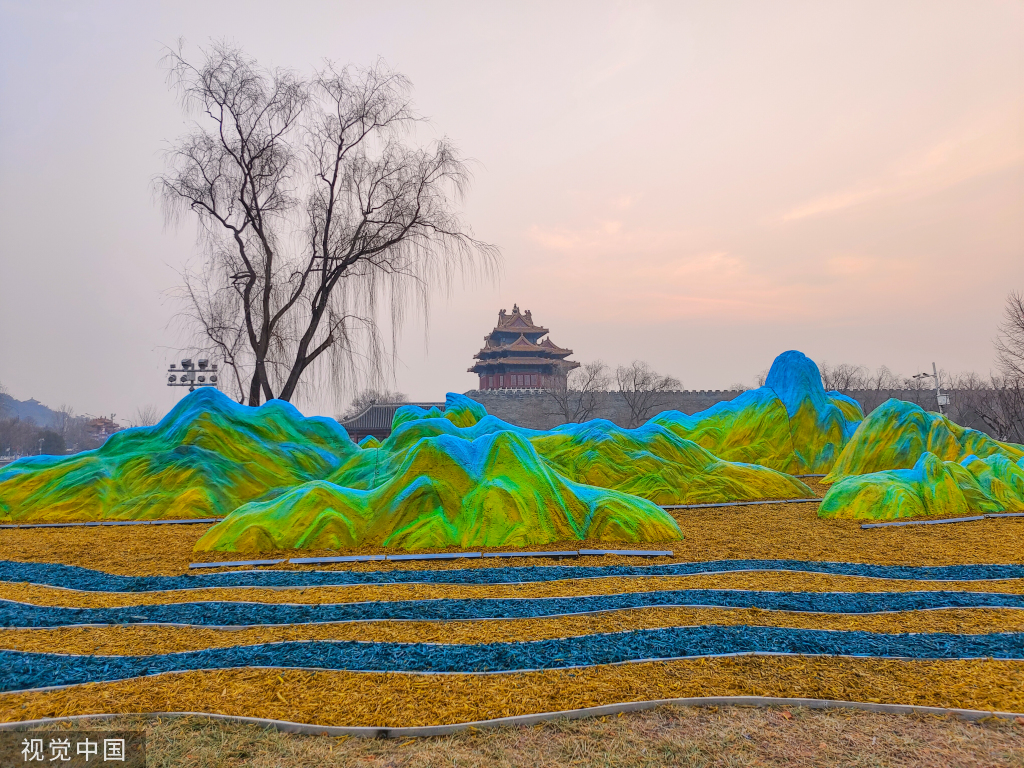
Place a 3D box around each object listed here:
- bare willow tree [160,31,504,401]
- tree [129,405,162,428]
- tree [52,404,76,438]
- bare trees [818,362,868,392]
[{"bbox_3d":[-6.564,-4.284,23.981,11.700,16.140,10.500,-1,-5,0],"label":"bare willow tree"},{"bbox_3d":[-72.392,9.252,134.788,8.000,10.400,7.500,-1,-5,0],"label":"tree"},{"bbox_3d":[-121.831,12.520,184.747,7.000,13.930,7.000,-1,-5,0],"label":"tree"},{"bbox_3d":[56.030,3.220,115.000,9.000,13.790,8.500,-1,-5,0],"label":"bare trees"}]

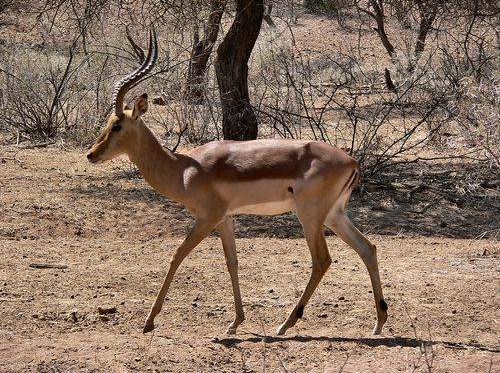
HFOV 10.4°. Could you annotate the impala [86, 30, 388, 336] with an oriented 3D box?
[{"bbox_3d":[-0.056,-0.018,12.600,1.360,1.390,0.360,1,5,6],"label":"impala"}]

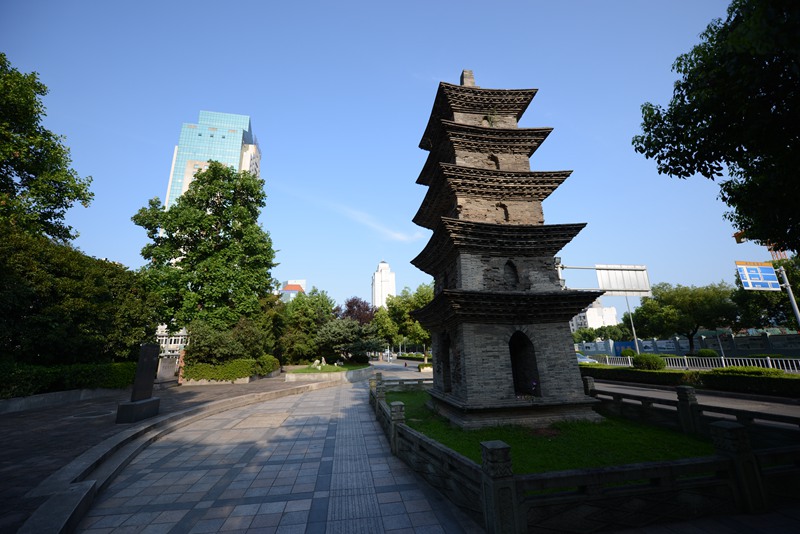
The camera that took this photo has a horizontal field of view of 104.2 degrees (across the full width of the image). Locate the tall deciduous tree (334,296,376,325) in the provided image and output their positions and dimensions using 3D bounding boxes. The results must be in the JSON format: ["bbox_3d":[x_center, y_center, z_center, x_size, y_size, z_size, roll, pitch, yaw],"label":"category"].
[{"bbox_3d":[-4.469,6.393,31.450,4.700,6.800,4.600,1,-15,-8],"label":"tall deciduous tree"}]

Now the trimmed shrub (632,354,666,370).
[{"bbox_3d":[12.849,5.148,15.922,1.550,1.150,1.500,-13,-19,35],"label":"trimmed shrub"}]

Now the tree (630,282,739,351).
[{"bbox_3d":[32.216,6.036,34.908,9.800,8.600,9.400,-14,-20,39],"label":"tree"}]

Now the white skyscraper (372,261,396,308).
[{"bbox_3d":[-17.771,45.564,358.581,23.000,103.000,23.000,2,-15,-12],"label":"white skyscraper"}]

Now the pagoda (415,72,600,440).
[{"bbox_3d":[2.911,-1.823,11.030,4.460,12.800,4.460,1,-15,-8],"label":"pagoda"}]

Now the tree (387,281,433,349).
[{"bbox_3d":[1.635,5.059,26.587,5.200,7.200,5.200,-2,-15,3],"label":"tree"}]

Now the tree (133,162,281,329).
[{"bbox_3d":[-13.152,-0.451,20.924,8.600,15.400,8.600,8,-18,-32],"label":"tree"}]

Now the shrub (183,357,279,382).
[{"bbox_3d":[-9.942,5.851,18.173,4.300,1.400,2.200,1,-15,-11],"label":"shrub"}]

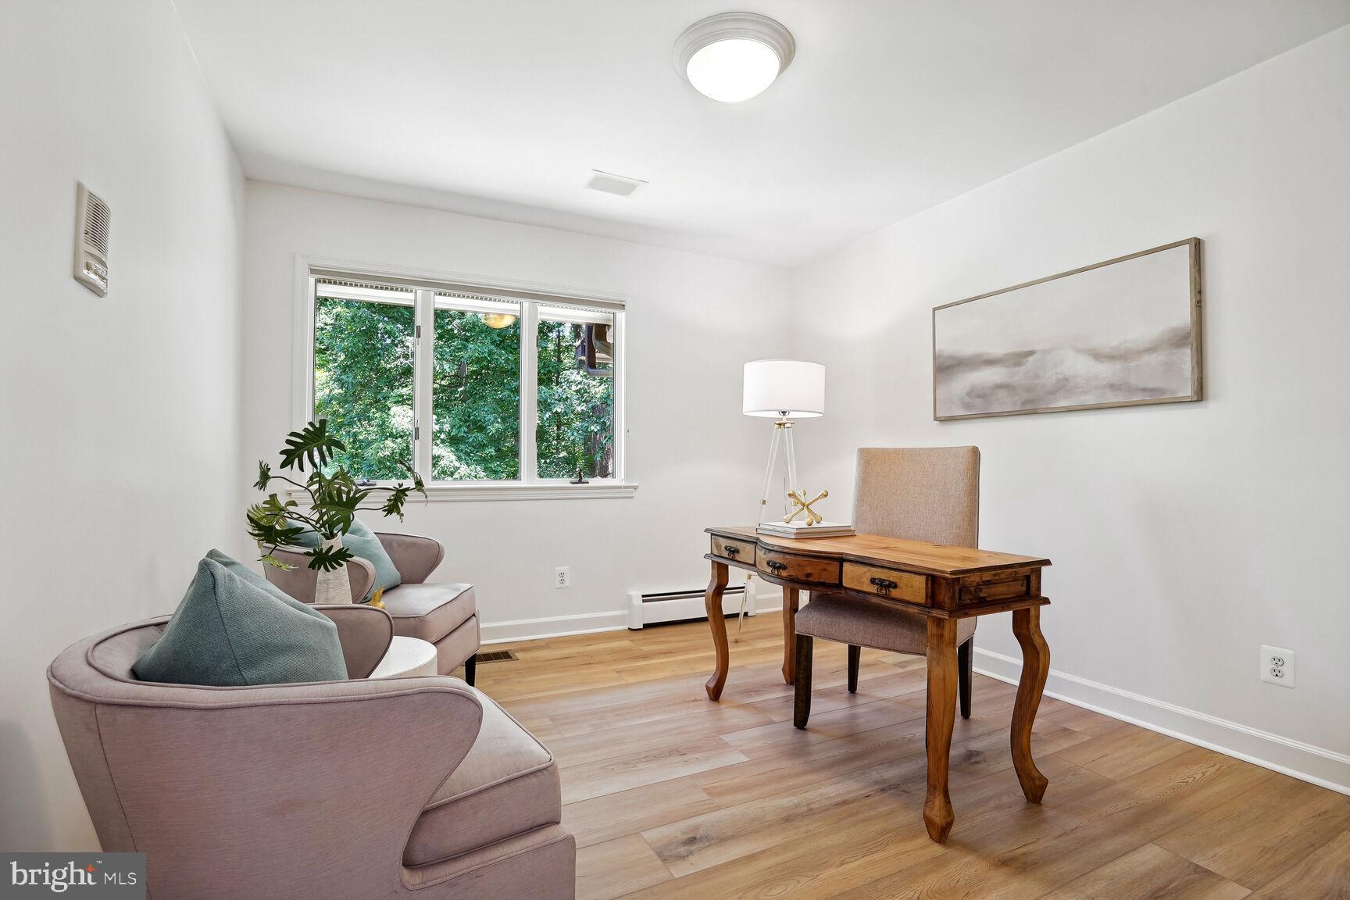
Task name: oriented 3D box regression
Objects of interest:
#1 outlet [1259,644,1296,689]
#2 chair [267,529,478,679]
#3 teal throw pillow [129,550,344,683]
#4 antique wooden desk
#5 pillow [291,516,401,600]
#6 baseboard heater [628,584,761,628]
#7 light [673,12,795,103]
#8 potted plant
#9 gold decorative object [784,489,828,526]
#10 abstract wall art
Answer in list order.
[{"bbox_3d":[2.061,0.743,2.052,0.008,0.125,0.082,1,-1,-30],"label":"outlet"},{"bbox_3d":[-1.243,0.705,2.445,0.740,0.735,0.740,0,-1,3],"label":"chair"},{"bbox_3d":[-0.737,0.391,1.062,0.190,0.430,0.460,-17,8,-33],"label":"teal throw pillow"},{"bbox_3d":[0.614,0.706,2.200,0.490,0.735,1.185,1,-1,-28],"label":"antique wooden desk"},{"bbox_3d":[-1.377,0.456,2.540,0.170,0.440,0.470,-33,-1,-1],"label":"pillow"},{"bbox_3d":[0.123,1.000,3.900,0.890,0.217,0.085,1,-1,-24],"label":"baseboard heater"},{"bbox_3d":[0.199,-1.276,2.041,0.405,0.145,0.405,0,-1,0],"label":"light"},{"bbox_3d":[-1.045,0.272,1.860,0.450,0.730,0.440,1,-1,-27],"label":"potted plant"},{"bbox_3d":[0.565,0.245,2.580,0.180,0.150,0.170,0,-1,12],"label":"gold decorative object"},{"bbox_3d":[1.648,-0.462,2.677,0.042,0.594,1.093,1,-1,-30],"label":"abstract wall art"}]

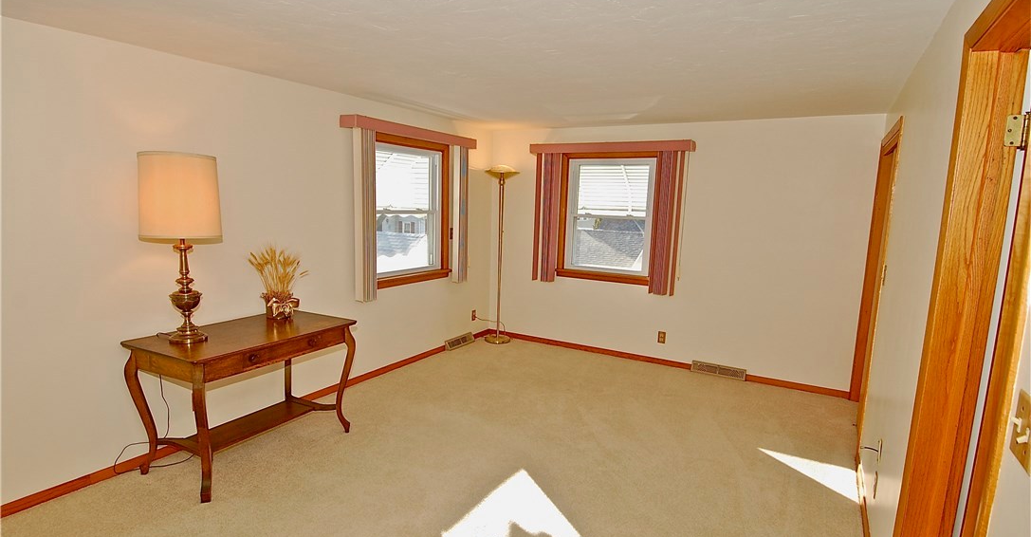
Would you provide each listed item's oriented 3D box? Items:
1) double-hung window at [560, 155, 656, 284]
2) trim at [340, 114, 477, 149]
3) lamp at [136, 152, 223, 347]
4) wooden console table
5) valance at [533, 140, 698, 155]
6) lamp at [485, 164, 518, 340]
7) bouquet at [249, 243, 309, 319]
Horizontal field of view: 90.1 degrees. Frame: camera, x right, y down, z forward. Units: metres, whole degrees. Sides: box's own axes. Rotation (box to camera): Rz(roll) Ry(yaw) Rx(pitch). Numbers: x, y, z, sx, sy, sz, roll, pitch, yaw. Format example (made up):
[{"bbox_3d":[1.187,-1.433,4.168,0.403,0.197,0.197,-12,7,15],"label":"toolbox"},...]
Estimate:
[{"bbox_3d":[0.910,-0.497,5.115,1.107,1.279,0.072,7,9,31],"label":"double-hung window"},{"bbox_3d":[-0.861,-1.170,4.518,0.179,0.092,1.520,7,9,31],"label":"trim"},{"bbox_3d":[-1.775,-0.099,2.755,0.378,1.003,0.378,7,9,31],"label":"lamp"},{"bbox_3d":[-1.585,0.745,3.098,0.648,0.759,1.024,7,9,31],"label":"wooden console table"},{"bbox_3d":[0.885,-1.161,4.975,1.611,0.096,0.171,7,9,31],"label":"valance"},{"bbox_3d":[-0.169,-0.134,5.582,0.367,1.893,0.367,2,8,0],"label":"lamp"},{"bbox_3d":[-1.555,0.085,3.387,0.319,0.475,0.351,7,9,31],"label":"bouquet"}]

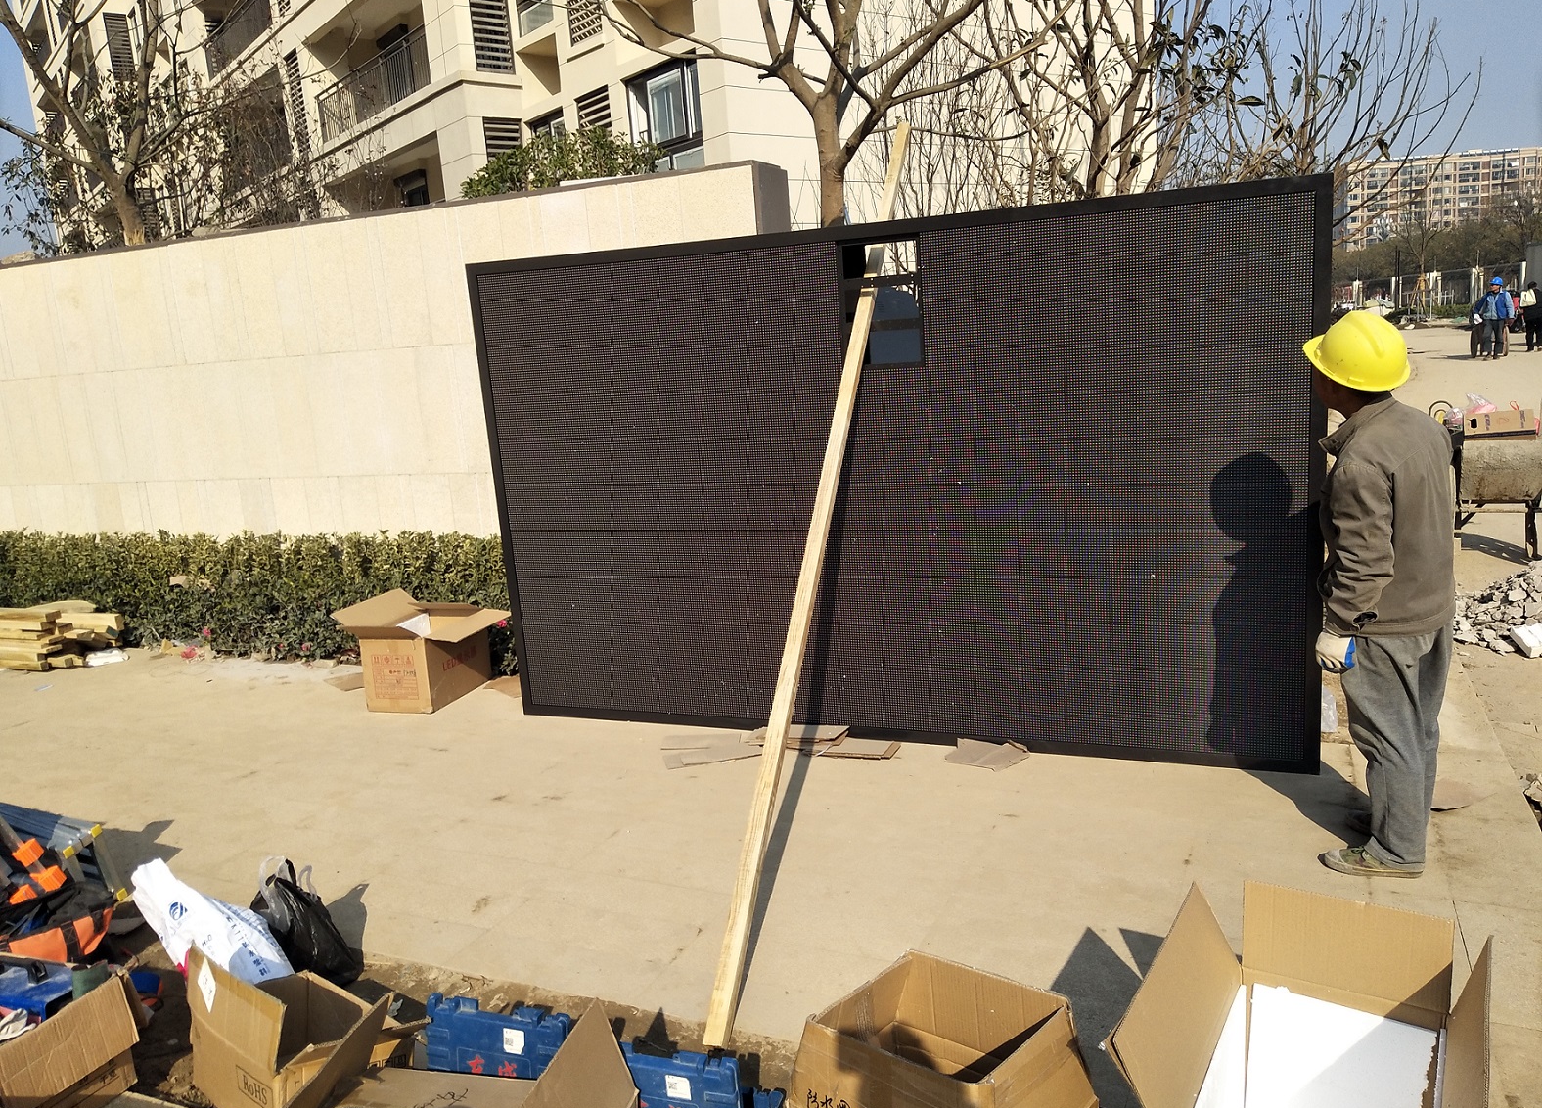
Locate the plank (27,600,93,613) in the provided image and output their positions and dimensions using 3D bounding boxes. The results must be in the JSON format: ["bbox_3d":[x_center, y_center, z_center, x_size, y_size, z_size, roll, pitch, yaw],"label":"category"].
[{"bbox_3d":[-4.474,0.344,7.272,0.600,0.050,0.180,0,11,24],"label":"plank"}]

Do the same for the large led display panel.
[{"bbox_3d":[0.339,-0.239,4.533,3.300,2.010,0.120,1,13,22],"label":"large led display panel"}]

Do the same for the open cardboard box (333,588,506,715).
[{"bbox_3d":[-1.678,0.468,5.712,0.650,0.460,0.750,-1,11,19],"label":"open cardboard box"}]

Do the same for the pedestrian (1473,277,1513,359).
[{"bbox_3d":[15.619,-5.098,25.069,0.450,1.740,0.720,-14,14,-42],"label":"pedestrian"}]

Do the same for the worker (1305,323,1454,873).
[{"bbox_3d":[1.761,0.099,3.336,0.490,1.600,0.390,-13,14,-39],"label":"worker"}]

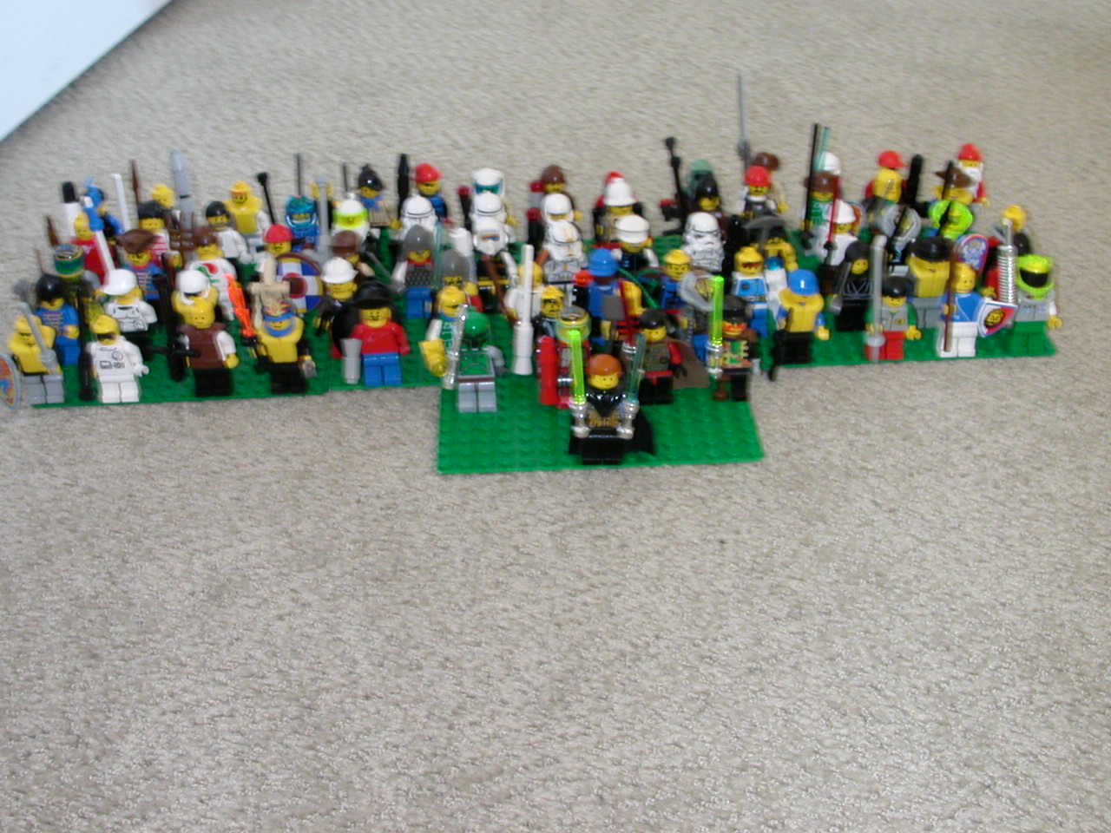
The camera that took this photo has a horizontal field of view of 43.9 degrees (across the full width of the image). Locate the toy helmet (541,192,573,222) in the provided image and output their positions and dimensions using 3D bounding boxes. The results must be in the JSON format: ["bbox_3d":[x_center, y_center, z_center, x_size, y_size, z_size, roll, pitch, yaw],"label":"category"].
[{"bbox_3d":[0.001,-0.096,0.638,0.014,0.014,0.015,-6,36,-5],"label":"toy helmet"}]

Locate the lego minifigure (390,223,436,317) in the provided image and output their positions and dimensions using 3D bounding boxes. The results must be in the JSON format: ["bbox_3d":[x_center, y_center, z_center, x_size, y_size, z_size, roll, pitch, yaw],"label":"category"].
[{"bbox_3d":[-0.062,-0.066,0.635,0.025,0.043,0.016,-2,33,0],"label":"lego minifigure"}]

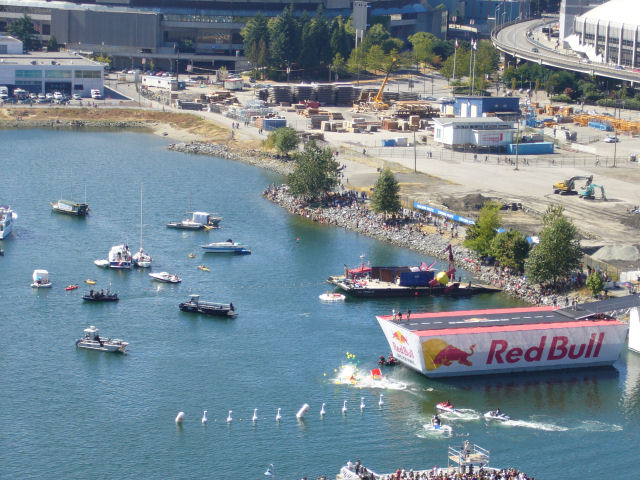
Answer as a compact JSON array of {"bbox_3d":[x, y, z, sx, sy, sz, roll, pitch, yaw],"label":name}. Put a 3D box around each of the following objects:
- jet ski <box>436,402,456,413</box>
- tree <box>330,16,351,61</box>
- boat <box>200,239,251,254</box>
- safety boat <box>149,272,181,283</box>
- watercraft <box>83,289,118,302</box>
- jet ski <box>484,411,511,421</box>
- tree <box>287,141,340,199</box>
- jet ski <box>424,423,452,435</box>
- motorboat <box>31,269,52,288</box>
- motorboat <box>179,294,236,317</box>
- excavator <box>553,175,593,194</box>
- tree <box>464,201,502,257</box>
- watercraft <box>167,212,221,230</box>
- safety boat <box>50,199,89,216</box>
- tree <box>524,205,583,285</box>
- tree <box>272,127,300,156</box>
[{"bbox_3d":[18.466,24.314,283.426,3.000,1.000,1.100,9,13,37],"label":"jet ski"},{"bbox_3d":[8.210,-79.480,773.480,7.600,18.300,7.600,1,10,0],"label":"tree"},{"bbox_3d":[-17.840,1.130,366.820,9.200,2.100,2.900,2,11,1],"label":"boat"},{"bbox_3d":[-29.444,7.130,367.460,6.200,1.350,2.300,10,14,39],"label":"safety boat"},{"bbox_3d":[-36.760,9.020,325.510,6.000,1.700,2.300,2,11,4],"label":"watercraft"},{"bbox_3d":[24.500,24.020,266.990,3.300,1.100,1.200,6,11,26],"label":"jet ski"},{"bbox_3d":[-1.484,-16.516,451.553,12.200,12.500,12.200,1,11,0],"label":"tree"},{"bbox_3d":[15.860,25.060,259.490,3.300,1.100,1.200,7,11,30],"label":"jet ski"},{"bbox_3d":[-51.834,7.175,361.410,2.900,2.600,5.000,2,11,6],"label":"motorboat"},{"bbox_3d":[-18.360,10.510,318.120,9.200,2.600,2.800,5,12,19],"label":"motorboat"},{"bbox_3d":[54.170,-11.850,415.210,8.300,4.100,2.800,3,11,10],"label":"excavator"},{"bbox_3d":[31.770,-1.940,374.750,7.200,10.800,7.000,1,10,0],"label":"tree"},{"bbox_3d":[-25.300,-4.130,389.790,10.200,3.100,3.300,5,12,17],"label":"watercraft"},{"bbox_3d":[-51.810,-6.820,401.370,7.900,2.500,2.800,12,15,43],"label":"safety boat"},{"bbox_3d":[42.230,1.060,350.710,10.200,14.400,10.000,1,10,0],"label":"tree"},{"bbox_3d":[-9.078,-26.225,511.869,6.900,7.700,6.900,1,11,0],"label":"tree"}]

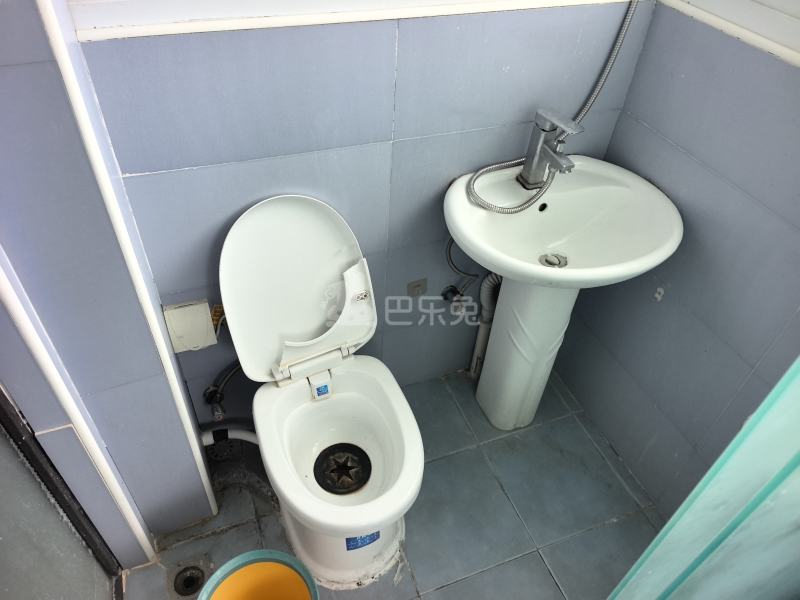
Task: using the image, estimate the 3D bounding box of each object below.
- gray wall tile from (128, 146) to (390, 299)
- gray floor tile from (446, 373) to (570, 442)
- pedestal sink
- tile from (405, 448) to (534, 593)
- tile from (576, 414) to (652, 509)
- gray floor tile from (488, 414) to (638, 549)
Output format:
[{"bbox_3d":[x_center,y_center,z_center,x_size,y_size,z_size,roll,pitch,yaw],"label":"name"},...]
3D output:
[{"bbox_3d":[-0.275,-0.176,1.216,0.534,0.306,0.010,-13,46,-17],"label":"gray wall tile"},{"bbox_3d":[0.350,0.313,1.814,0.339,0.010,0.267,-13,45,-17],"label":"gray floor tile"},{"bbox_3d":[0.342,0.096,1.463,0.540,0.785,0.452,-13,45,-17],"label":"pedestal sink"},{"bbox_3d":[0.147,0.581,1.511,0.332,0.010,0.332,-13,46,-17],"label":"tile"},{"bbox_3d":[0.634,0.469,1.668,0.039,0.010,0.335,-13,45,-17],"label":"tile"},{"bbox_3d":[0.456,0.511,1.607,0.332,0.010,0.332,-13,46,-17],"label":"gray floor tile"}]

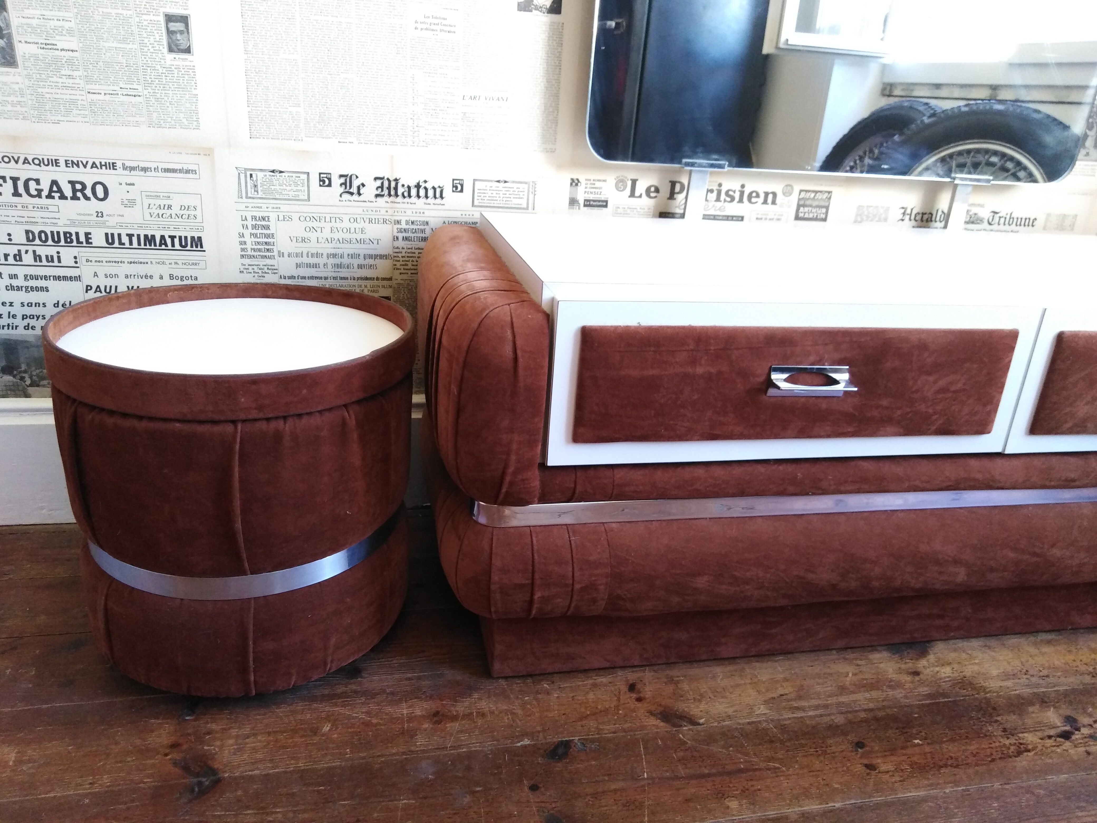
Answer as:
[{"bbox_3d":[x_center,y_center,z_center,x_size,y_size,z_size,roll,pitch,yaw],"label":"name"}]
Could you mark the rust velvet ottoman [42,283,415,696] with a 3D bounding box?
[{"bbox_3d":[-0.396,0.096,1.060,0.420,0.449,0.420,0,22,-13],"label":"rust velvet ottoman"}]

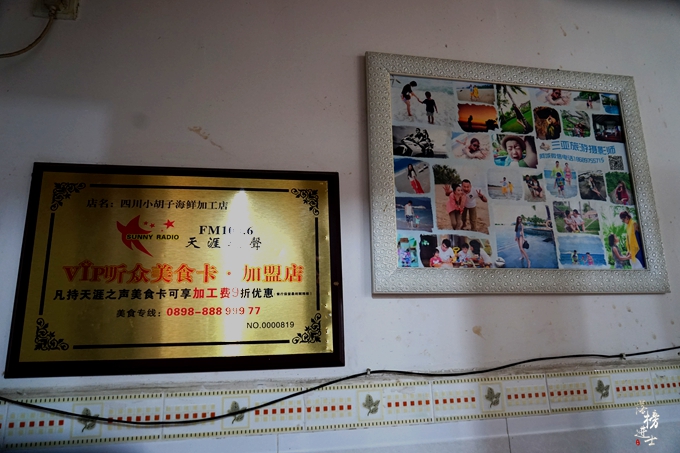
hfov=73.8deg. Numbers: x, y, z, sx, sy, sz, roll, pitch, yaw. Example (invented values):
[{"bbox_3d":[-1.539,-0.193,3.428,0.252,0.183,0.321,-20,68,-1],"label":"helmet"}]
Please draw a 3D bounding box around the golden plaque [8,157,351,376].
[{"bbox_3d":[-0.285,0.073,0.864,0.588,0.391,0.022,1,-13,-10],"label":"golden plaque"}]

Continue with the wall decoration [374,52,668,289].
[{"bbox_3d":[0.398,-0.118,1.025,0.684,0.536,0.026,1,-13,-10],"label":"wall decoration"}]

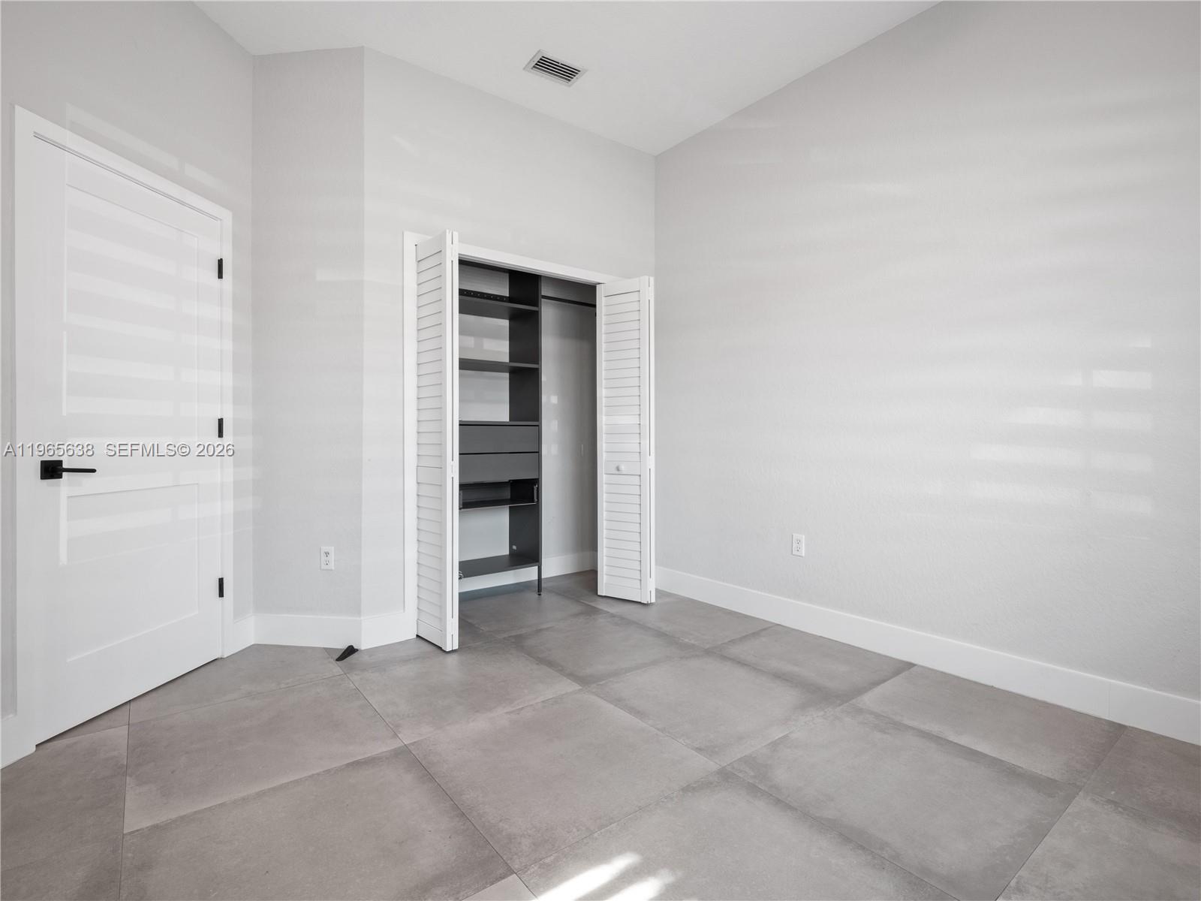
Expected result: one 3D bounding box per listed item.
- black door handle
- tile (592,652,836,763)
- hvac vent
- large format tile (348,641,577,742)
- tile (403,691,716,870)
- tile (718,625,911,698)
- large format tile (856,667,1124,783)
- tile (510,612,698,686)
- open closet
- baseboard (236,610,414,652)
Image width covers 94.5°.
[{"bbox_3d":[-1.833,0.066,1.923,0.057,0.065,0.144,0,0,7],"label":"black door handle"},{"bbox_3d":[0.441,0.989,2.243,0.727,0.010,0.727,0,0,-38],"label":"tile"},{"bbox_3d":[-0.239,-2.045,2.984,0.282,0.020,0.178,0,0,-38],"label":"hvac vent"},{"bbox_3d":[-0.580,0.986,2.371,0.727,0.010,0.727,0,0,-38],"label":"large format tile"},{"bbox_3d":[-0.134,0.989,1.797,0.727,0.010,0.727,0,0,-38],"label":"tile"},{"bbox_3d":[0.982,0.988,2.665,0.645,0.010,0.727,0,0,-38],"label":"tile"},{"bbox_3d":[1.429,0.991,2.091,0.645,0.010,0.727,0,0,-38],"label":"large format tile"},{"bbox_3d":[-0.006,0.986,2.817,0.727,0.010,0.727,0,0,-38],"label":"tile"},{"bbox_3d":[-0.569,-0.085,3.501,1.472,2.123,1.020,0,0,-38],"label":"open closet"},{"bbox_3d":[-1.378,0.903,2.788,0.759,0.149,0.315,0,0,7],"label":"baseboard"}]

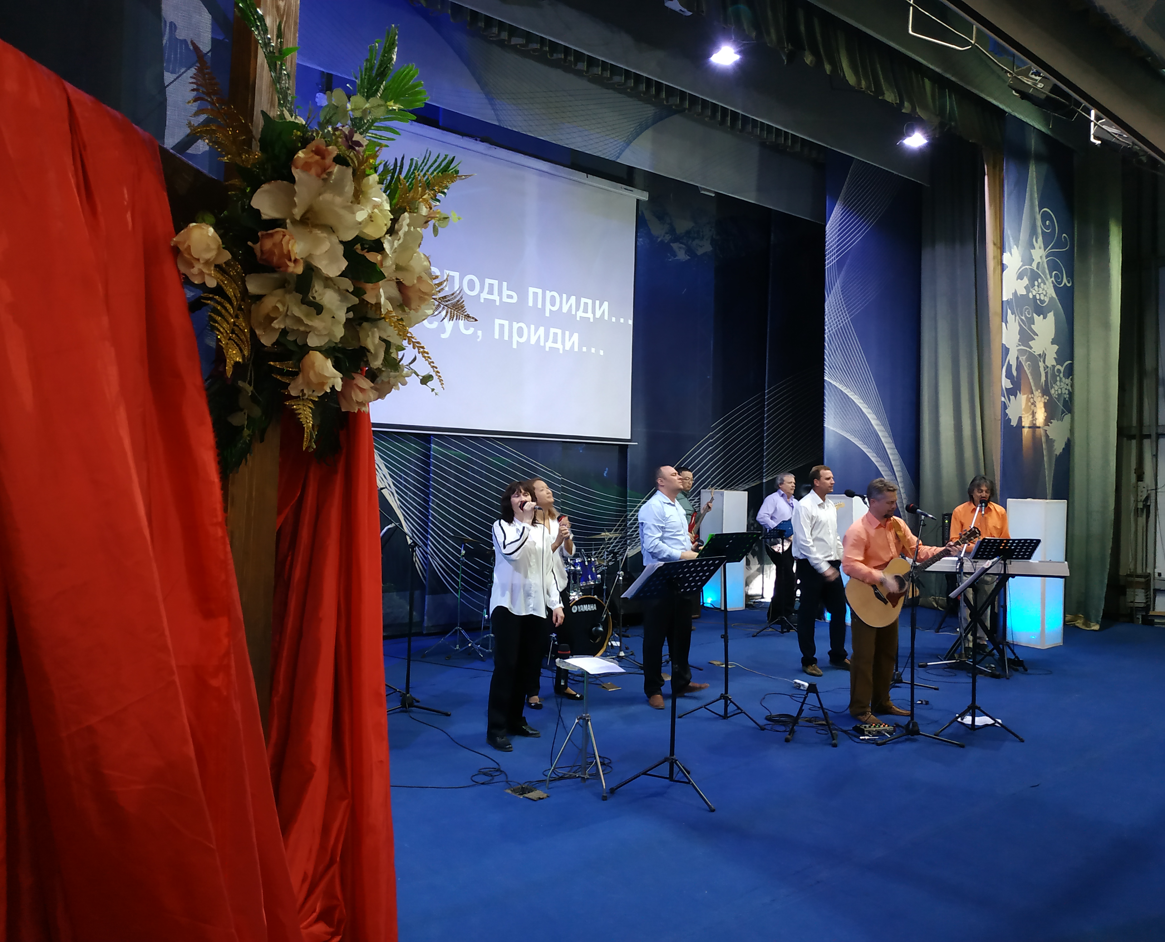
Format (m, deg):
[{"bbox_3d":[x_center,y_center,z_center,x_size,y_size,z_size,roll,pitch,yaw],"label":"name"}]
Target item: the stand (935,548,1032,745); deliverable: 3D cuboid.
[{"bbox_3d":[2.728,1.157,5.910,0.510,1.210,0.560,1,-1,31],"label":"stand"}]

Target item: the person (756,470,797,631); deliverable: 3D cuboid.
[{"bbox_3d":[2.289,0.912,10.107,0.550,1.760,0.360,2,-1,-38],"label":"person"}]

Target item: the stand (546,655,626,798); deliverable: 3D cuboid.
[{"bbox_3d":[0.027,1.361,4.683,0.410,0.660,0.430,2,-1,-27],"label":"stand"}]

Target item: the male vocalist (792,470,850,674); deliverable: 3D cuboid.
[{"bbox_3d":[2.122,0.860,7.669,0.510,1.810,0.360,2,-1,-42],"label":"male vocalist"}]

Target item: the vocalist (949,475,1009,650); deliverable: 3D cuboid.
[{"bbox_3d":[3.997,0.931,8.691,0.600,1.770,0.460,1,-1,16],"label":"vocalist"}]

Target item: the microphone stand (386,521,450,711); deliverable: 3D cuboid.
[{"bbox_3d":[-1.275,0.977,6.236,0.700,1.400,0.600,1,-1,41],"label":"microphone stand"}]

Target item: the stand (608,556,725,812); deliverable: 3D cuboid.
[{"bbox_3d":[0.527,1.086,4.620,0.540,1.230,0.500,2,-1,-43],"label":"stand"}]

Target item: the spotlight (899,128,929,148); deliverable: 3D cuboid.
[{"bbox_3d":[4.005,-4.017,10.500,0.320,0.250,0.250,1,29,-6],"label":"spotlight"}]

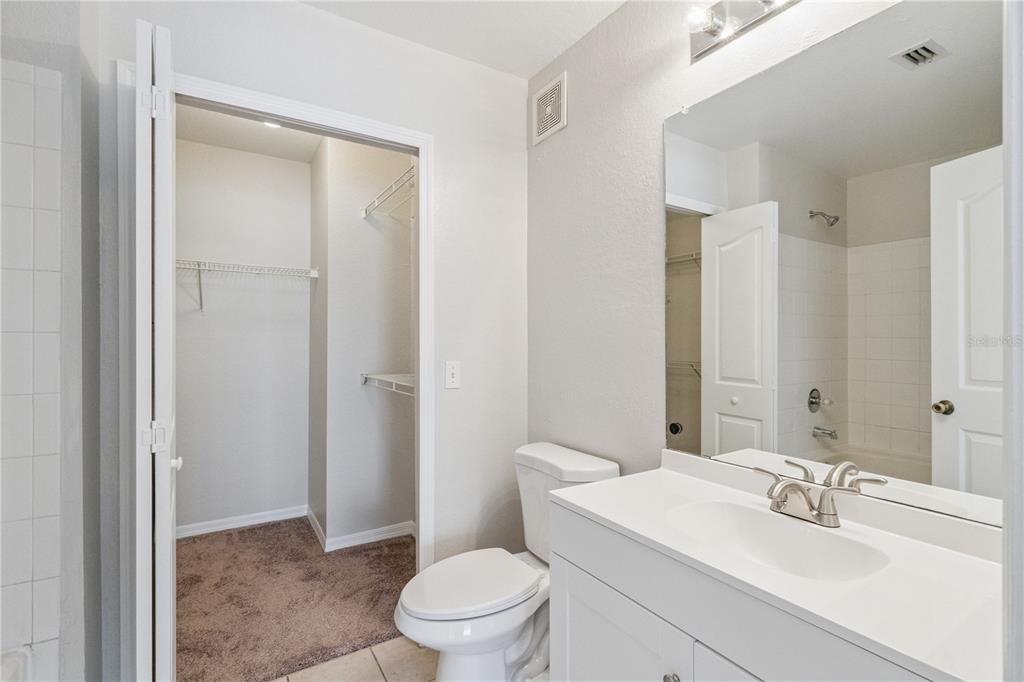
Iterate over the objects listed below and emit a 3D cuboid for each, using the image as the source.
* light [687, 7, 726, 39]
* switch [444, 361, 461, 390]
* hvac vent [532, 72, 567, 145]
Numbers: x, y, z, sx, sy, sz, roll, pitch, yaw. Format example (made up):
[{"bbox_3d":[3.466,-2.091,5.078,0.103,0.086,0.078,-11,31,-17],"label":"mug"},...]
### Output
[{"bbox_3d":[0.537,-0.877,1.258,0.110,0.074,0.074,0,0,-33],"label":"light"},{"bbox_3d":[-0.248,0.142,1.916,0.071,0.116,0.014,0,0,-31],"label":"switch"},{"bbox_3d":[0.164,-0.998,1.961,0.020,0.225,0.224,0,0,-33],"label":"hvac vent"}]

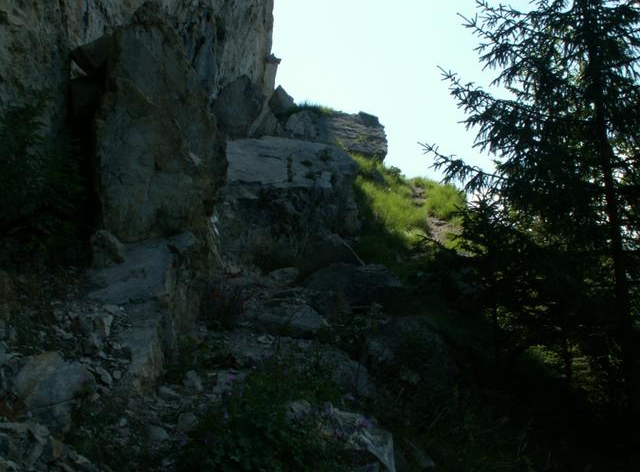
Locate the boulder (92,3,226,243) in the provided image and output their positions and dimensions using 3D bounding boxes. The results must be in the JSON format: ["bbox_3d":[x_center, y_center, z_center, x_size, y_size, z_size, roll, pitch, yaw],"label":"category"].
[{"bbox_3d":[-2.180,-1.483,9.200,1.755,3.217,1.400,1,-5,-8],"label":"boulder"}]

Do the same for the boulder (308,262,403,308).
[{"bbox_3d":[0.496,0.749,9.900,1.425,0.661,1.000,1,-5,-10],"label":"boulder"}]

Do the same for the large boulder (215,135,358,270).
[{"bbox_3d":[-0.652,-0.498,12.200,2.589,2.353,1.900,1,-5,-10],"label":"large boulder"}]

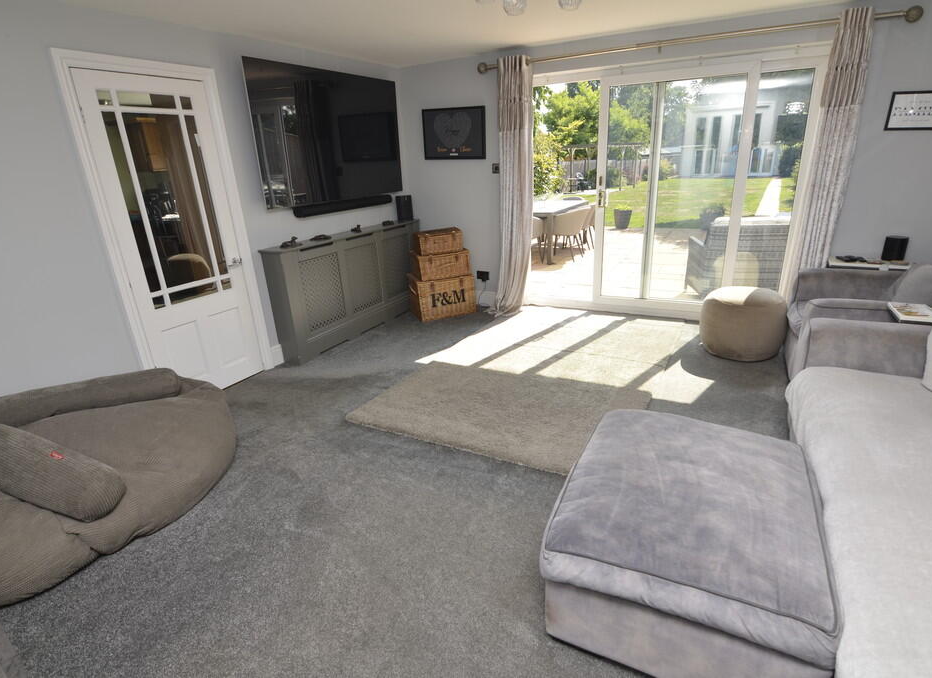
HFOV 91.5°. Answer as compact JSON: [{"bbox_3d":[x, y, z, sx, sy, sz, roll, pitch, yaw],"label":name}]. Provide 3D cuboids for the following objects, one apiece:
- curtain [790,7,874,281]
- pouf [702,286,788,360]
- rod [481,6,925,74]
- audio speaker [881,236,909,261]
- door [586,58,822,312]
[{"bbox_3d":[2.797,-1.152,3.526,0.240,2.340,0.150,4,22,25],"label":"curtain"},{"bbox_3d":[2.161,-0.118,3.559,0.555,0.460,0.555,8,24,24],"label":"pouf"},{"bbox_3d":[1.567,-2.364,3.666,3.200,0.110,0.120,8,24,24],"label":"rod"},{"bbox_3d":[3.211,-0.668,3.383,0.125,0.165,0.125,17,29,40],"label":"audio speaker"},{"bbox_3d":[1.974,-1.232,4.067,1.680,2.100,0.100,7,24,24],"label":"door"}]

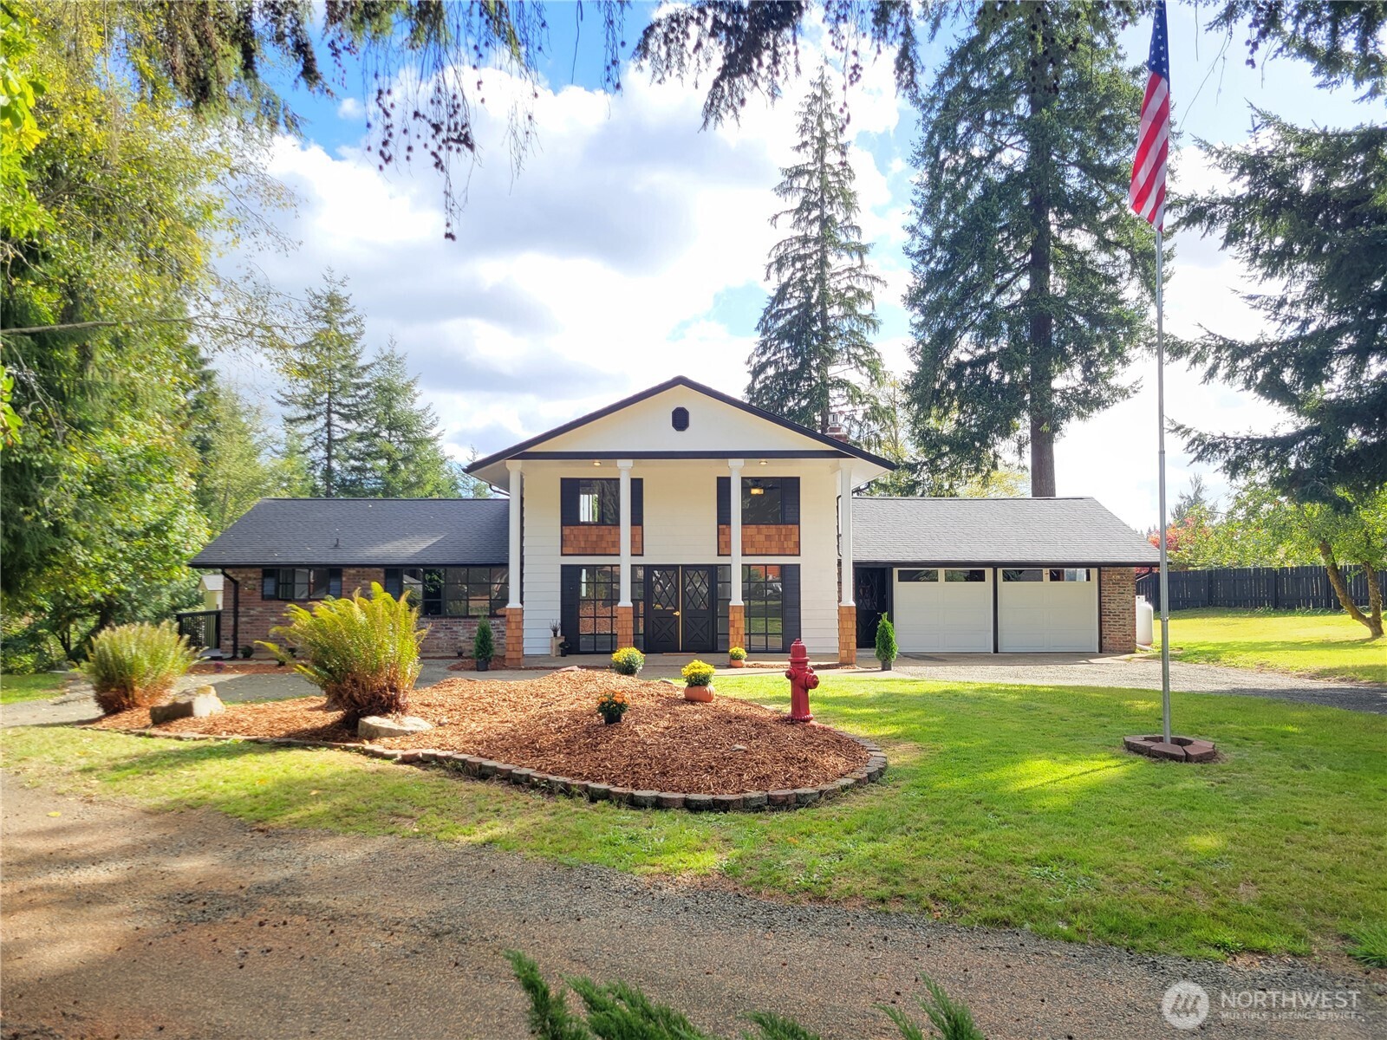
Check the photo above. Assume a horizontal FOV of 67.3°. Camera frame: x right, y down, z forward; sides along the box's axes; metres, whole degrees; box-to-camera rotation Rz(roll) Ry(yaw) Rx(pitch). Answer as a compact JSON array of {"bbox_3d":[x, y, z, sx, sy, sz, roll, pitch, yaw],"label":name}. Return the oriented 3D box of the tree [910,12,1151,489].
[{"bbox_3d":[13.847,-11.189,42.744,10.046,31.241,10.046,0,-3,0],"label":"tree"}]

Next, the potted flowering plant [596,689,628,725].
[{"bbox_3d":[-0.745,1.725,9.614,0.280,0.297,0.280,0,-3,0],"label":"potted flowering plant"}]

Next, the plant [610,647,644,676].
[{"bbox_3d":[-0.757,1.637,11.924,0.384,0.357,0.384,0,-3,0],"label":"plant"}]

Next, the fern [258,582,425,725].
[{"bbox_3d":[-3.780,1.429,11.235,1.729,1.487,1.729,0,-3,0],"label":"fern"}]

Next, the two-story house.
[{"bbox_3d":[-0.500,0.346,29.231,24.300,6.500,12.200,0,-3,-1],"label":"two-story house"}]

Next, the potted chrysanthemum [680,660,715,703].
[{"bbox_3d":[0.053,1.726,11.217,0.373,0.452,0.373,0,-3,0],"label":"potted chrysanthemum"}]

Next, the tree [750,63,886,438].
[{"bbox_3d":[5.782,-8.532,49.598,6.534,26.755,6.534,0,-3,0],"label":"tree"}]

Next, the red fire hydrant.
[{"bbox_3d":[1.210,1.769,11.515,0.330,0.886,0.330,-3,-5,42],"label":"red fire hydrant"}]

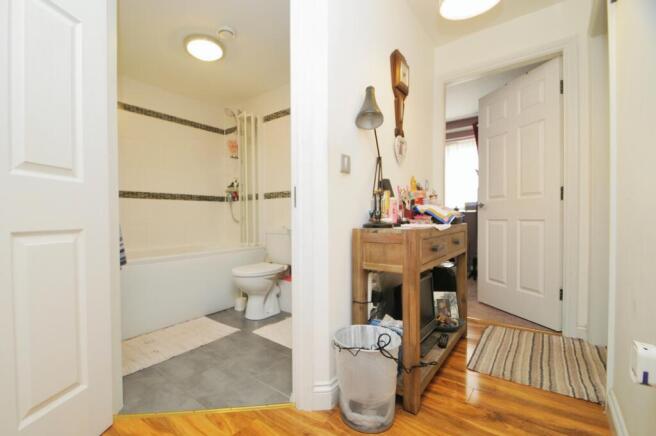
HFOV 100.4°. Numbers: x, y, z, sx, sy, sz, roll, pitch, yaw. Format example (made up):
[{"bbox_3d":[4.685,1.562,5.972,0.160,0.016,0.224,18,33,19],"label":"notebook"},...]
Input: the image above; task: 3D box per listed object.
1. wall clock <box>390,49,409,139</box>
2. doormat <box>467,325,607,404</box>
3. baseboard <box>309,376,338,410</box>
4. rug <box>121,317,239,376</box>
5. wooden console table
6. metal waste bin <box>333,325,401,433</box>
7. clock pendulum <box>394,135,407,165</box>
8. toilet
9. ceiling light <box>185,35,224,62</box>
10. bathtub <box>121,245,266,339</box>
[{"bbox_3d":[0.460,-0.800,1.737,0.055,0.570,0.175,0,0,37],"label":"wall clock"},{"bbox_3d":[1.277,0.819,1.573,0.710,0.012,0.760,0,0,37],"label":"doormat"},{"bbox_3d":[-0.012,0.762,1.188,0.115,0.125,0.050,0,0,-5],"label":"baseboard"},{"bbox_3d":[-1.079,0.818,1.809,0.468,0.015,0.820,0,0,36],"label":"rug"},{"bbox_3d":[0.543,0.438,1.621,0.318,0.775,0.965,0,0,38],"label":"wooden console table"},{"bbox_3d":[0.168,0.665,1.155,0.278,0.320,0.278,0,0,0],"label":"metal waste bin"},{"bbox_3d":[0.459,-0.425,1.746,0.020,0.185,0.170,0,0,37],"label":"clock pendulum"},{"bbox_3d":[-0.545,0.465,2.339,0.370,0.720,0.610,0,0,37],"label":"toilet"},{"bbox_3d":[-0.962,-1.315,2.120,0.310,0.080,0.310,0,0,0],"label":"ceiling light"},{"bbox_3d":[-1.433,0.562,2.328,0.700,0.525,1.700,0,0,37],"label":"bathtub"}]

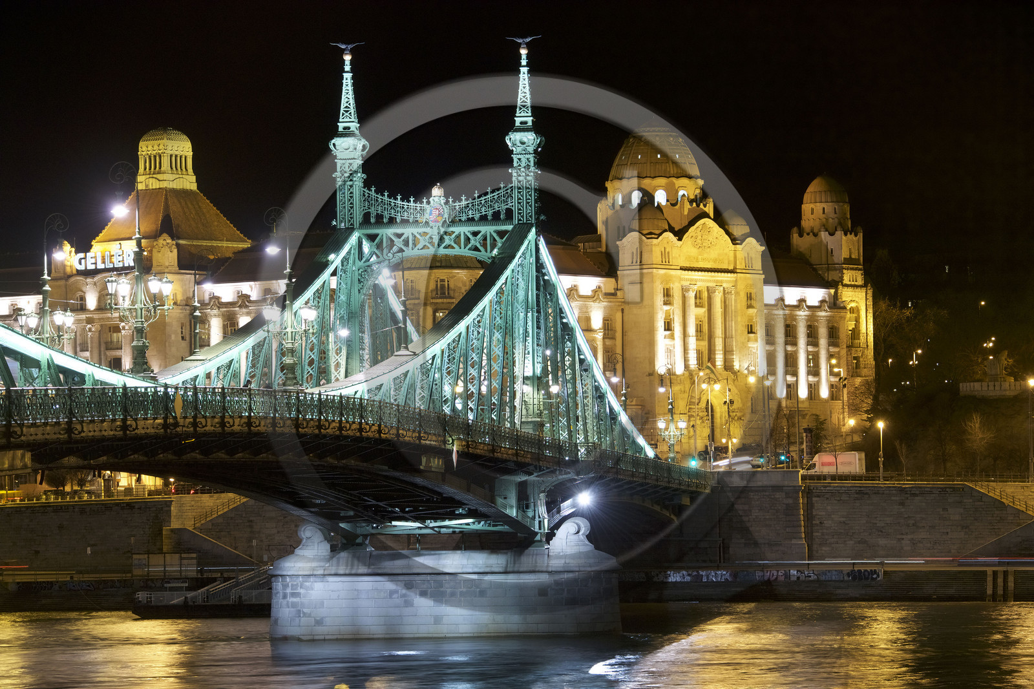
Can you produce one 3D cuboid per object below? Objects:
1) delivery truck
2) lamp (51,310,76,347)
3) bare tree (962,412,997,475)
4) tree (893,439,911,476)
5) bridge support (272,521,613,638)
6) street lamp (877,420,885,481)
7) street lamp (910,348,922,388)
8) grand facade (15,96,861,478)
[{"bbox_3d":[31.411,12.197,356.000,6.300,3.100,2.150,-2,-2,24],"label":"delivery truck"},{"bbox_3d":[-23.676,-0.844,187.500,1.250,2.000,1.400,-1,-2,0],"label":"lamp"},{"bbox_3d":[43.774,9.522,340.000,3.250,6.200,3.200,-1,-2,10],"label":"bare tree"},{"bbox_3d":[36.397,10.829,339.000,1.750,3.900,1.700,-1,-2,10],"label":"tree"},{"bbox_3d":[-4.991,16.518,255.036,24.600,8.192,8.000,-1,-2,10],"label":"bridge support"},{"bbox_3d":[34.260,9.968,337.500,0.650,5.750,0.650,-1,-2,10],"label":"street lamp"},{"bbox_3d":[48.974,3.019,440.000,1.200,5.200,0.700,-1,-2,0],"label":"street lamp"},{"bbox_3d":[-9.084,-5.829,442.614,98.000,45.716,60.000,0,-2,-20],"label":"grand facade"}]

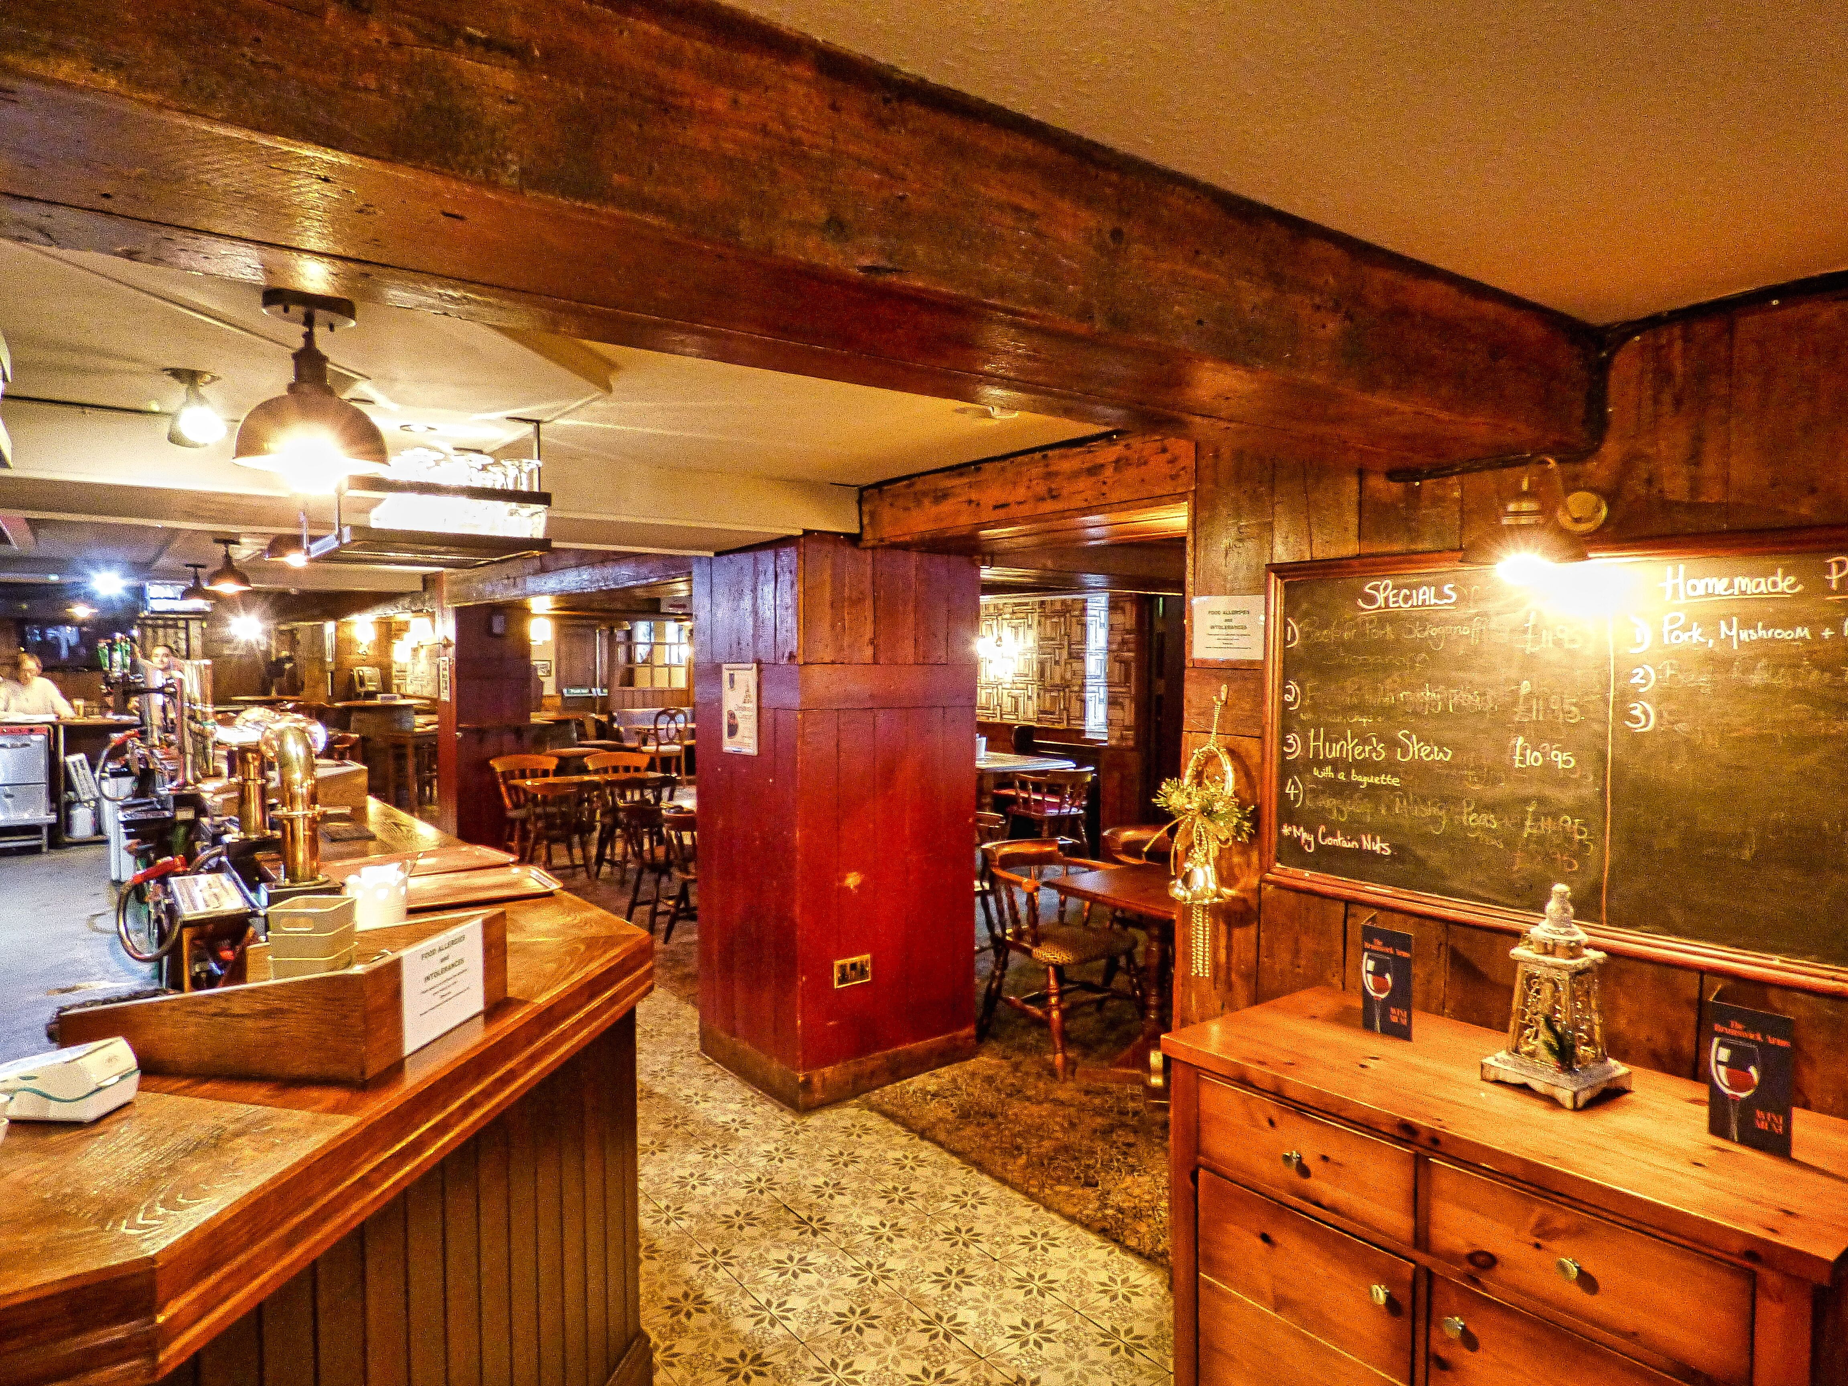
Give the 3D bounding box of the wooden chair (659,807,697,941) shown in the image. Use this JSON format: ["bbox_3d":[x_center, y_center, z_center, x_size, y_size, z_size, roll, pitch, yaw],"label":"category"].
[{"bbox_3d":[-1.200,0.990,6.120,0.520,0.760,0.540,0,2,7],"label":"wooden chair"}]

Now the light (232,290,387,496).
[{"bbox_3d":[-0.947,-0.476,1.650,0.210,0.275,0.210,0,2,0],"label":"light"}]

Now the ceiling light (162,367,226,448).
[{"bbox_3d":[-1.470,-0.577,2.150,0.110,0.165,0.110,1,2,37],"label":"ceiling light"}]

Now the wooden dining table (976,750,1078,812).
[{"bbox_3d":[0.483,0.947,8.830,0.850,0.750,1.350,-1,2,-39],"label":"wooden dining table"}]

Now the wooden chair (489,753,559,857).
[{"bbox_3d":[-2.887,0.918,7.778,0.440,0.890,0.460,-1,2,-39],"label":"wooden chair"}]

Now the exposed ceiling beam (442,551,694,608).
[{"bbox_3d":[-2.023,-0.714,6.339,0.340,0.225,4.758,-1,2,-38],"label":"exposed ceiling beam"}]

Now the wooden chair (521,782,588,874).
[{"bbox_3d":[-2.697,0.983,7.827,0.430,0.760,0.440,-1,2,-38],"label":"wooden chair"}]

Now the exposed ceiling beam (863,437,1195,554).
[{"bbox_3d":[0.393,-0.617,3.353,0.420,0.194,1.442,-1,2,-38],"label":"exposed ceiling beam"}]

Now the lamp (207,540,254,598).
[{"bbox_3d":[-3.483,-0.640,5.350,0.205,0.260,0.205,0,2,0],"label":"lamp"}]

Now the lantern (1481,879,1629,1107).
[{"bbox_3d":[1.108,0.512,1.871,0.158,0.354,0.158,-1,2,-31],"label":"lantern"}]

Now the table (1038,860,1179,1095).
[{"bbox_3d":[0.884,1.082,3.962,0.620,0.750,0.680,-1,2,-39],"label":"table"}]

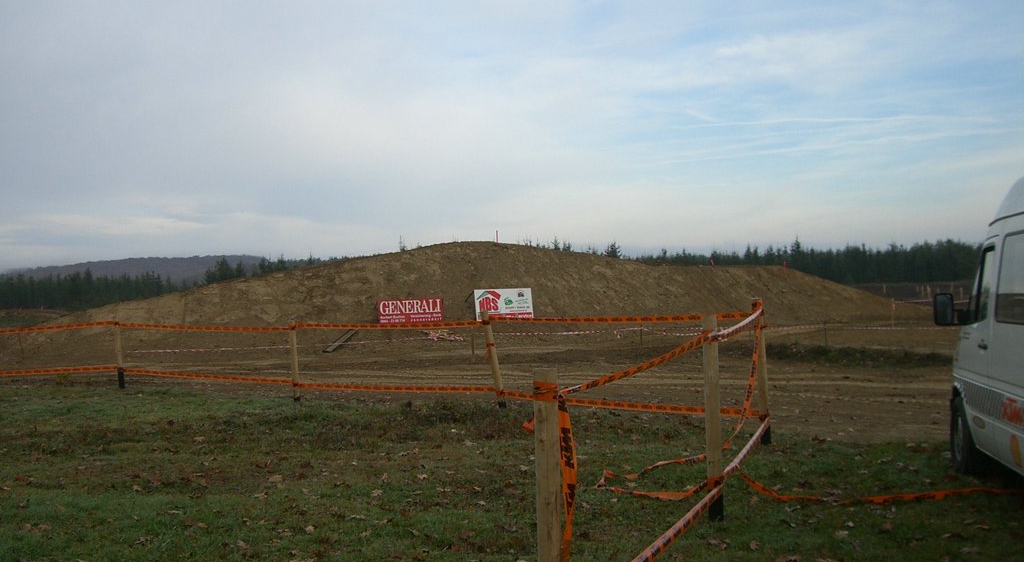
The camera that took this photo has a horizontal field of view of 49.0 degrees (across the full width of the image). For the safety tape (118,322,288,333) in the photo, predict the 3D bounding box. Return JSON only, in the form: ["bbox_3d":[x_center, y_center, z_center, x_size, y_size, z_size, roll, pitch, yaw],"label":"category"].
[{"bbox_3d":[-5.747,0.855,20.635,4.753,0.106,0.020,0,0,36],"label":"safety tape"}]

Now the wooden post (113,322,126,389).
[{"bbox_3d":[-7.723,1.444,22.090,0.105,1.362,0.105,-6,-1,-20],"label":"wooden post"}]

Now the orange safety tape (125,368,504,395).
[{"bbox_3d":[-3.721,1.697,18.907,9.740,0.228,0.398,-2,-1,41],"label":"orange safety tape"}]

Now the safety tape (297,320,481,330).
[{"bbox_3d":[-2.012,0.684,17.454,0.020,0.091,4.620,-1,-1,-45],"label":"safety tape"}]

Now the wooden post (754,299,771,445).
[{"bbox_3d":[2.687,0.975,12.059,0.105,1.545,0.105,-4,-1,12],"label":"wooden post"}]

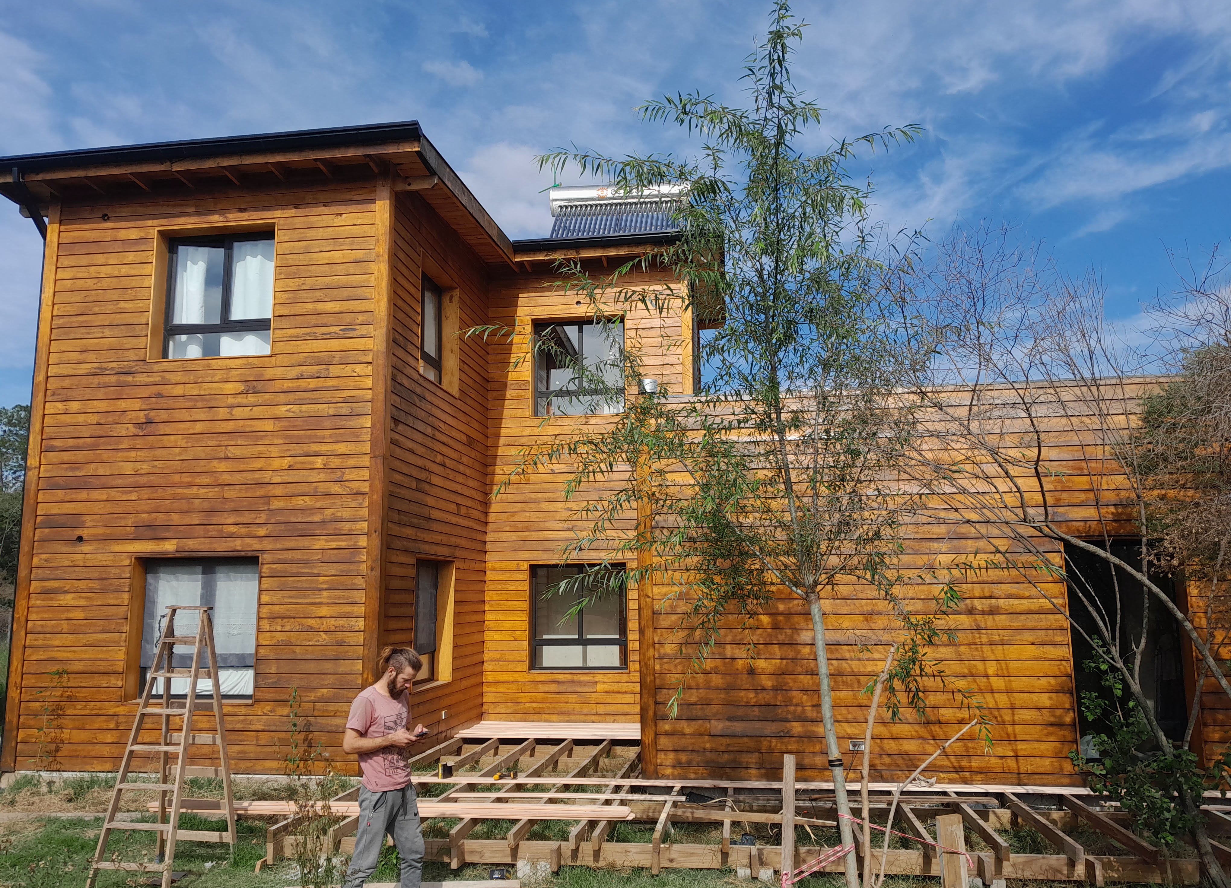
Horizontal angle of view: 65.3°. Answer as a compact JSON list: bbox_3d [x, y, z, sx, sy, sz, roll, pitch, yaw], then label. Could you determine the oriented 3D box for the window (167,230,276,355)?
[{"bbox_3d":[-4.318,-1.609,10.601,1.380,1.450,0.080,-2,-9,8],"label":"window"}]

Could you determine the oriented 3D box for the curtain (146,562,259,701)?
[{"bbox_3d":[-4.282,1.918,10.078,1.320,1.420,0.070,-2,-9,8],"label":"curtain"}]

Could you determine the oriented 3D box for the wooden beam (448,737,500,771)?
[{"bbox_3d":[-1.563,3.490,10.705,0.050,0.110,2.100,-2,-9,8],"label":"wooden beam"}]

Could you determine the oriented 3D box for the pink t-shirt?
[{"bbox_3d":[-1.391,1.794,5.839,0.310,0.640,0.480,-6,-10,29],"label":"pink t-shirt"}]

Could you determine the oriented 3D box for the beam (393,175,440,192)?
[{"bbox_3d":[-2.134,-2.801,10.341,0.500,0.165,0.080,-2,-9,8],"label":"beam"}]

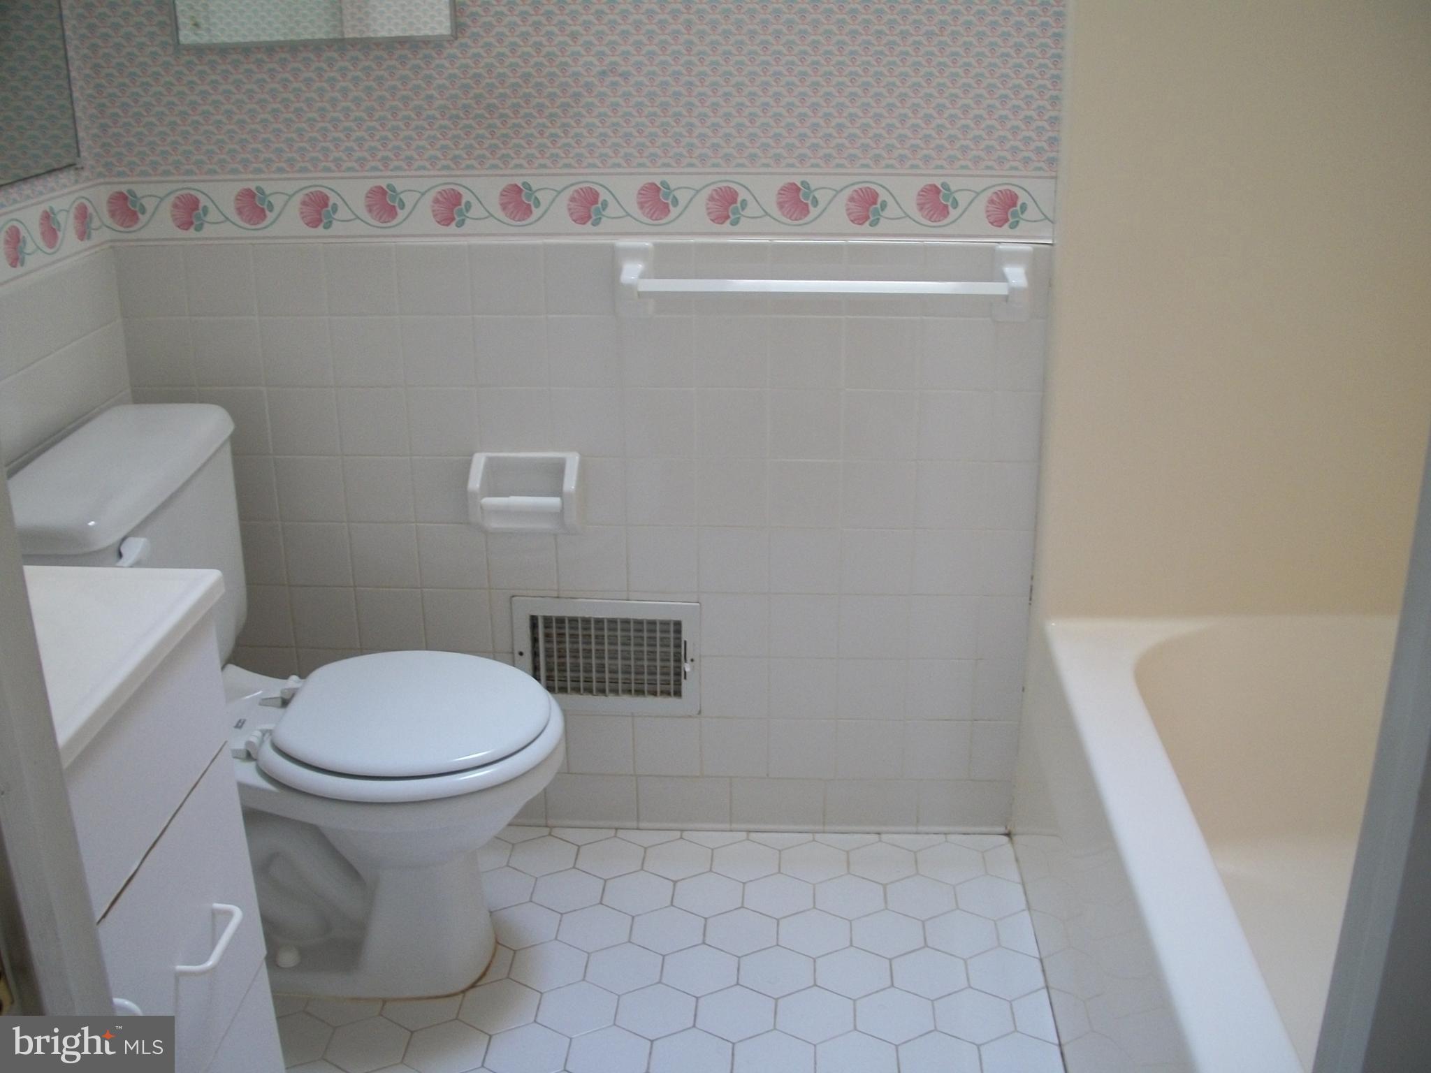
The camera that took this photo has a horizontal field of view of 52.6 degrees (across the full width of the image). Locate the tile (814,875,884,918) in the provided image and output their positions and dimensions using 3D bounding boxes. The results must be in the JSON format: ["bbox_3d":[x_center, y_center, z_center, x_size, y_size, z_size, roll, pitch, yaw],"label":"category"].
[{"bbox_3d":[0.206,0.557,2.223,0.108,0.009,0.125,0,21,3],"label":"tile"}]

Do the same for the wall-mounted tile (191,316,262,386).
[{"bbox_3d":[-0.731,-0.275,2.174,0.108,0.108,0.009,1,20,3],"label":"wall-mounted tile"}]

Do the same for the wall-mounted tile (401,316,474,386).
[{"bbox_3d":[-0.412,-0.278,2.153,0.108,0.108,0.009,1,20,3],"label":"wall-mounted tile"}]

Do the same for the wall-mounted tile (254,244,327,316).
[{"bbox_3d":[-0.623,-0.375,2.121,0.108,0.108,0.009,1,21,3],"label":"wall-mounted tile"}]

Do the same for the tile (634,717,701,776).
[{"bbox_3d":[-0.078,0.341,2.363,0.108,0.108,0.009,1,20,3],"label":"tile"}]

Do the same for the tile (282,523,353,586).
[{"bbox_3d":[-0.625,0.027,2.277,0.108,0.108,0.010,1,20,4],"label":"tile"}]

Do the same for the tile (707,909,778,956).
[{"bbox_3d":[0.038,0.589,2.143,0.108,0.009,0.125,0,21,3],"label":"tile"}]

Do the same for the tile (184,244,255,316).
[{"bbox_3d":[-0.731,-0.379,2.138,0.108,0.108,0.009,1,20,3],"label":"tile"}]

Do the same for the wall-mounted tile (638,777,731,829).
[{"bbox_3d":[-0.051,0.439,2.389,0.154,0.097,0.010,1,20,3],"label":"wall-mounted tile"}]

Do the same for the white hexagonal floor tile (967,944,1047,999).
[{"bbox_3d":[0.413,0.625,2.044,0.107,0.009,0.123,0,20,3],"label":"white hexagonal floor tile"}]

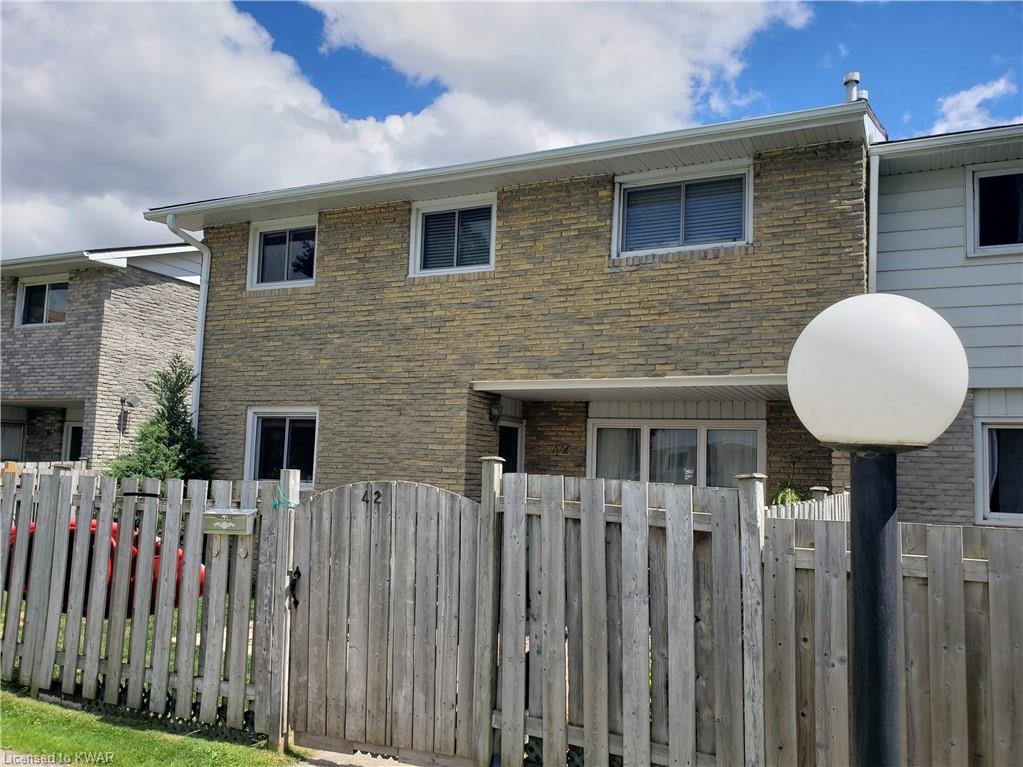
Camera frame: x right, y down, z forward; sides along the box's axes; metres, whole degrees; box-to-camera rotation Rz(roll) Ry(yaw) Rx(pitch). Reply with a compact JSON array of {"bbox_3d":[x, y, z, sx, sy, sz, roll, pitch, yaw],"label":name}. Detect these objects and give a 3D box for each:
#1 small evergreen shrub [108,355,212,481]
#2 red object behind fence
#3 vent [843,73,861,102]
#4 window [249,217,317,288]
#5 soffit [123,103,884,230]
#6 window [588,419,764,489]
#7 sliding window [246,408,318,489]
[{"bbox_3d":[-4.829,1.040,10.562,1.420,2.800,1.420,-1,-5,25],"label":"small evergreen shrub"},{"bbox_3d":[-4.323,1.941,8.326,1.850,0.780,1.100,-1,-5,25],"label":"red object behind fence"},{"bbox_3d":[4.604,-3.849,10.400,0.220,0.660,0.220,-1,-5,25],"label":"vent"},{"bbox_3d":[-3.217,-1.823,10.847,1.230,1.000,0.130,-1,-5,25],"label":"window"},{"bbox_3d":[-0.864,-2.461,9.403,9.500,0.170,0.660,-1,-5,25],"label":"soffit"},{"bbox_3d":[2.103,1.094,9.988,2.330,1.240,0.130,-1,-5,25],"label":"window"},{"bbox_3d":[-3.139,0.900,10.553,1.220,1.110,0.130,-1,-5,25],"label":"sliding window"}]

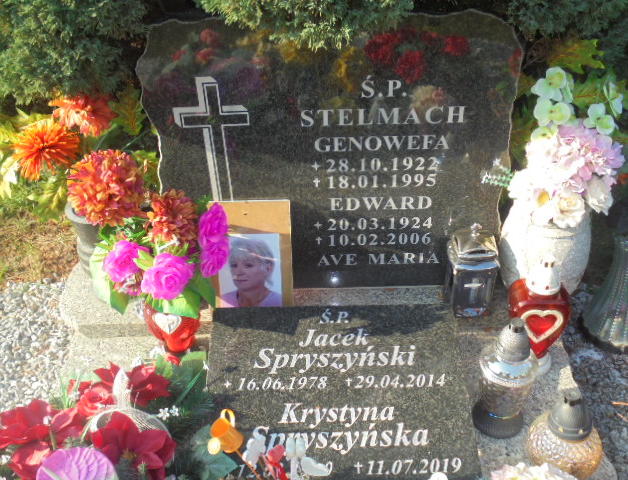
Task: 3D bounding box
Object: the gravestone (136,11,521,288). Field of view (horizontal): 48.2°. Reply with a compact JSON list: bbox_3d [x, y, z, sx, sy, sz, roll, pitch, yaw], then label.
[{"bbox_3d":[0.031,-0.164,1.400,0.702,0.567,0.070,-1,27,0],"label":"gravestone"}]

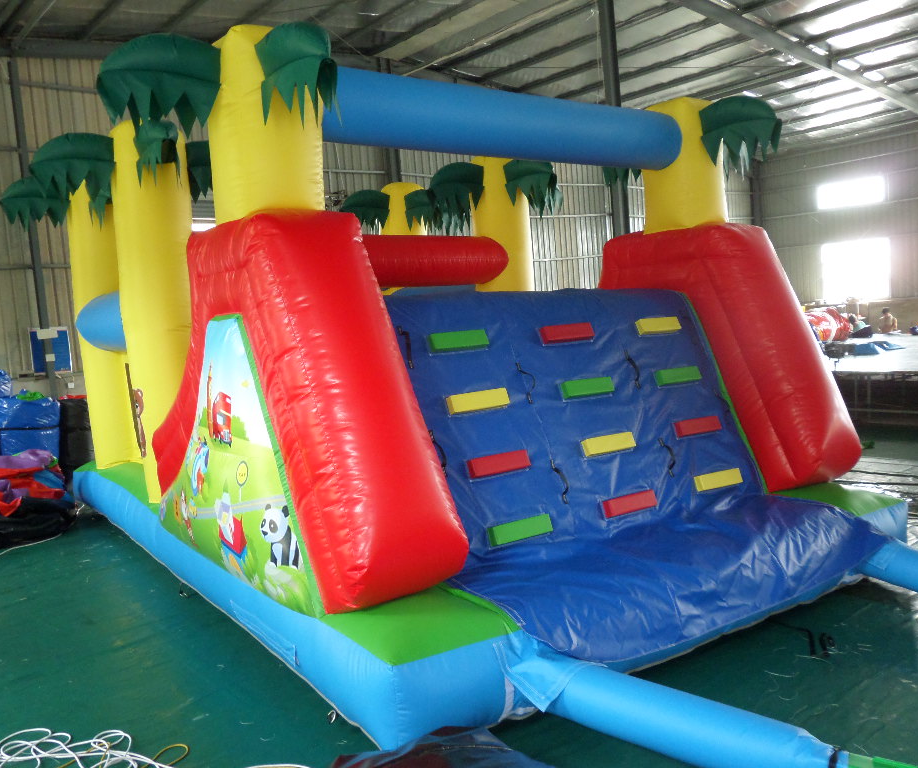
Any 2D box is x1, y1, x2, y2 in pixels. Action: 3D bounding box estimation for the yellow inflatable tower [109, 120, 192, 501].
[{"bbox_3d":[-2.045,-0.473,5.719,0.520,2.606,0.520,-7,6,-34],"label":"yellow inflatable tower"}]

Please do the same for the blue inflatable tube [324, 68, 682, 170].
[{"bbox_3d":[0.328,-1.513,4.838,2.618,0.400,0.400,-7,6,-34],"label":"blue inflatable tube"}]

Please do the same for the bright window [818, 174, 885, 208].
[{"bbox_3d":[9.981,-4.860,21.152,0.120,0.577,1.786,-7,6,-33],"label":"bright window"}]

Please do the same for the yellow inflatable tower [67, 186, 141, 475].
[{"bbox_3d":[-3.088,-0.543,7.281,0.520,2.606,0.520,-7,6,-34],"label":"yellow inflatable tower"}]

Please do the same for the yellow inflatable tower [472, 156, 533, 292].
[{"bbox_3d":[0.412,-0.783,7.344,0.520,2.606,0.520,-7,6,-34],"label":"yellow inflatable tower"}]

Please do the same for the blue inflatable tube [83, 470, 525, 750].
[{"bbox_3d":[-1.731,0.977,5.548,0.650,0.320,6.100,-7,6,-34],"label":"blue inflatable tube"}]

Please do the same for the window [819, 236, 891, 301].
[{"bbox_3d":[10.166,-2.881,21.248,0.120,1.531,1.812,-7,6,-33],"label":"window"}]

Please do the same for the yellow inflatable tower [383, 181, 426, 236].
[{"bbox_3d":[-0.529,-0.858,8.879,0.520,2.606,0.520,-7,6,-34],"label":"yellow inflatable tower"}]

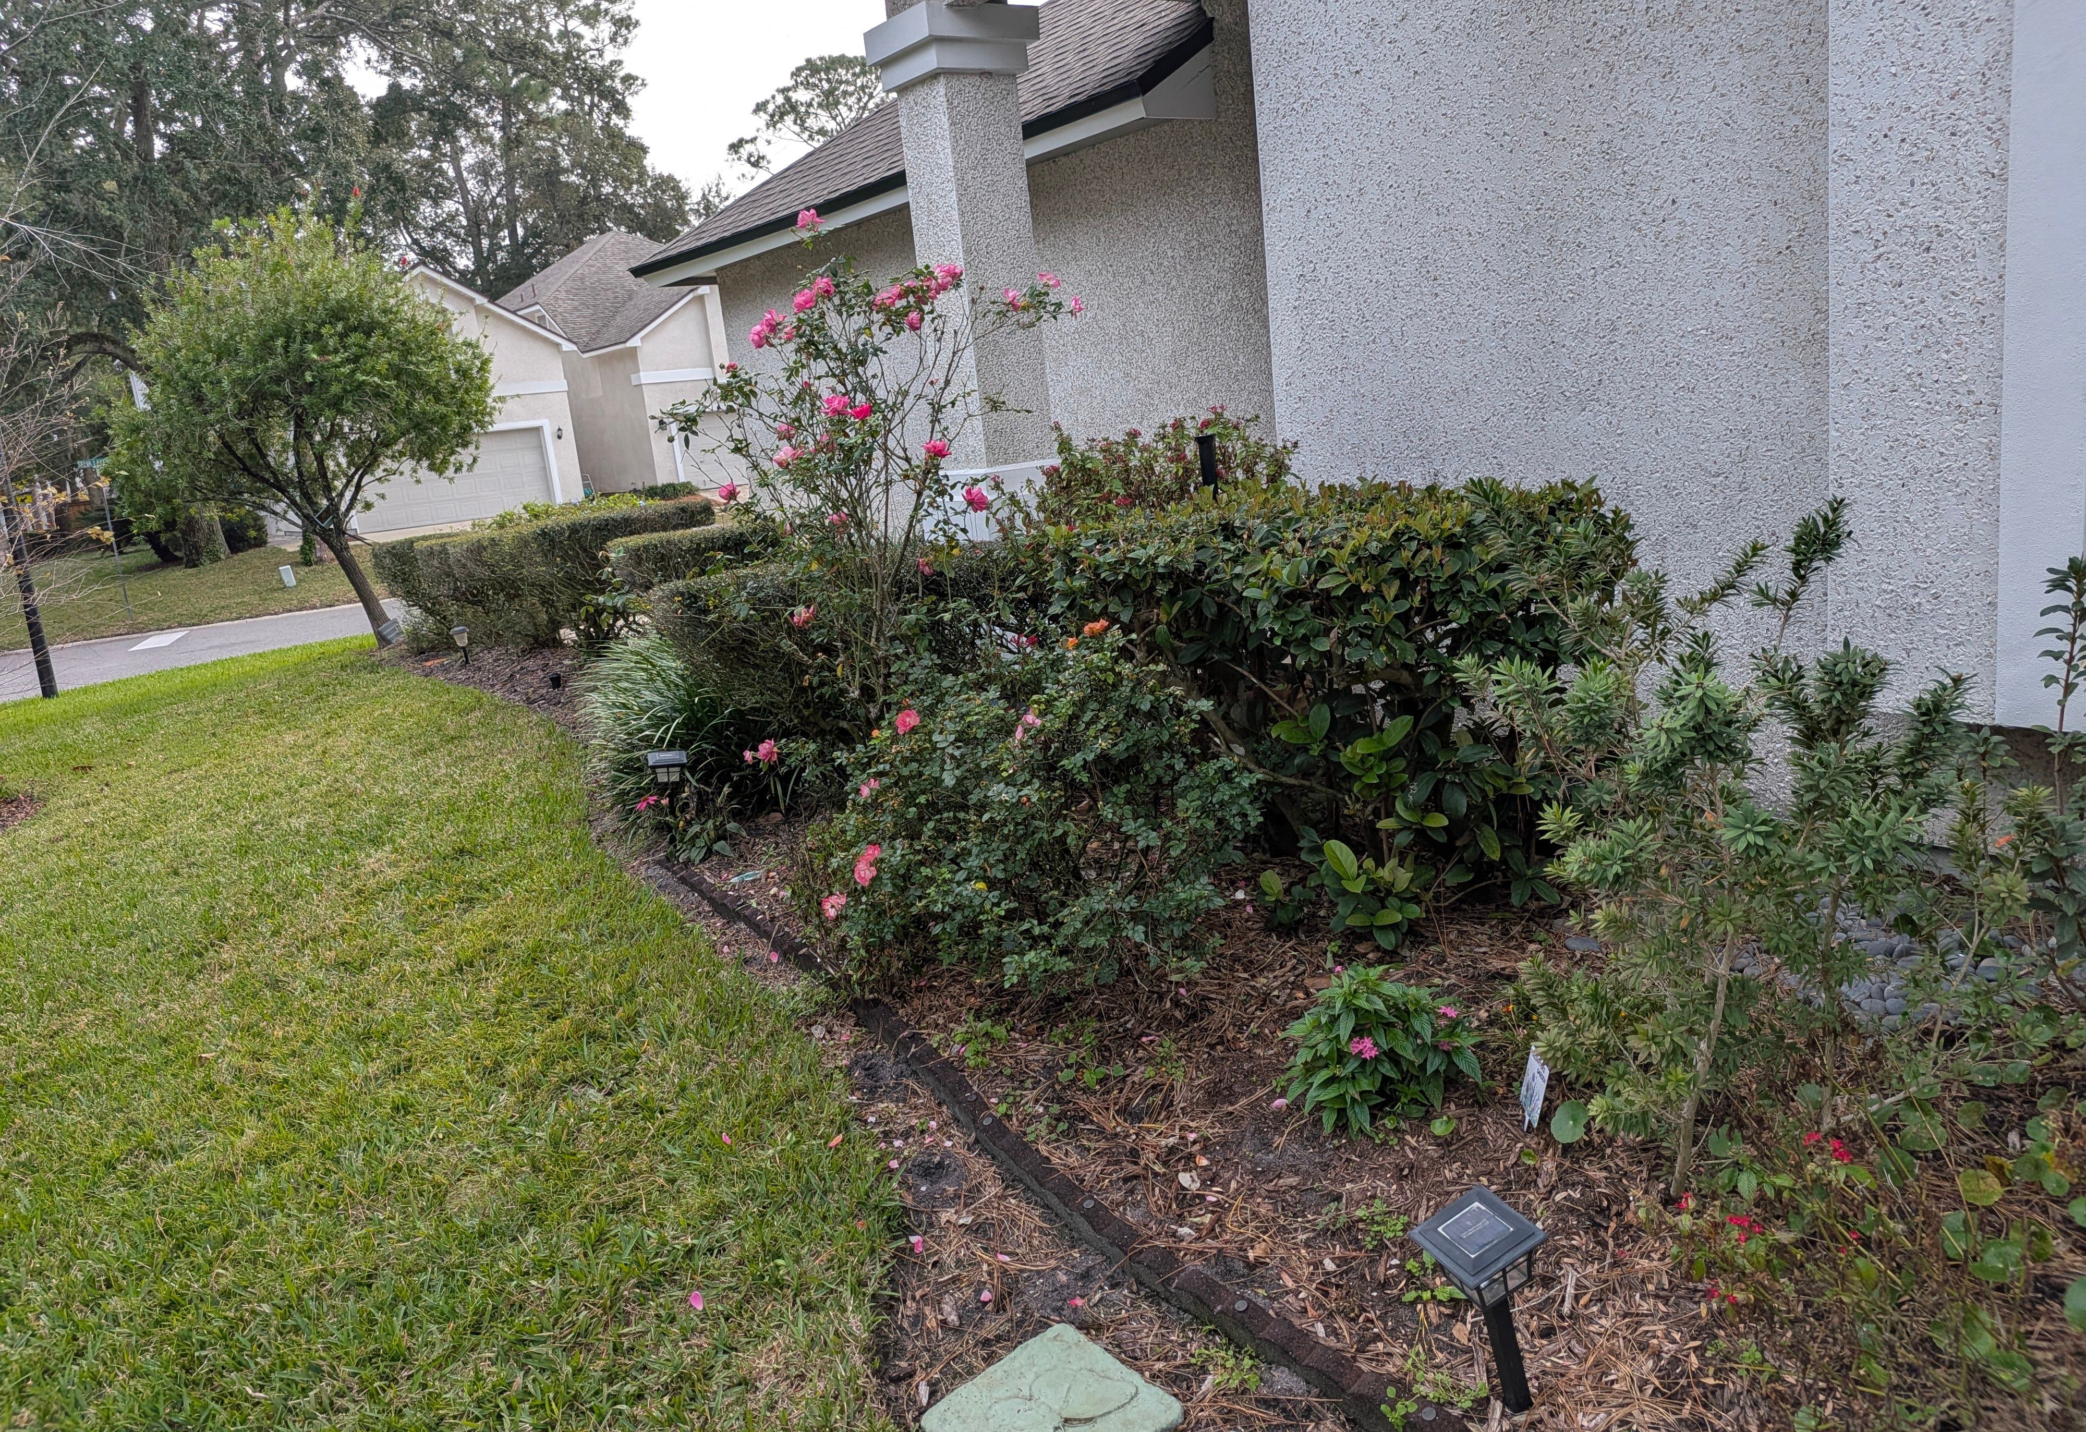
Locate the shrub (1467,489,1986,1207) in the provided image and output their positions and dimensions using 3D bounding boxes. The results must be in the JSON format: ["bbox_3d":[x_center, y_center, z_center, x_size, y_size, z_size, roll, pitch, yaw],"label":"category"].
[{"bbox_3d":[1.159,0.220,2.644,0.860,1.220,0.800,-6,11,0],"label":"shrub"}]

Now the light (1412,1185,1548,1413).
[{"bbox_3d":[0.634,0.839,2.012,0.128,0.356,0.128,-27,23,-18],"label":"light"}]

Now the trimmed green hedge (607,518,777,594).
[{"bbox_3d":[-2.225,-0.803,9.681,0.780,0.820,1.550,0,13,29],"label":"trimmed green hedge"}]

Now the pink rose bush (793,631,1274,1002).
[{"bbox_3d":[-0.007,0.220,4.098,1.250,0.900,1.100,-6,11,0],"label":"pink rose bush"}]

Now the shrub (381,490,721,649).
[{"bbox_3d":[-4.862,-1.317,14.012,3.000,1.080,1.200,-14,14,-35],"label":"shrub"}]

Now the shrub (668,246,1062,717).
[{"bbox_3d":[-0.683,-0.670,5.460,1.450,2.250,1.250,-6,11,0],"label":"shrub"}]

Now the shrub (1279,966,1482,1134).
[{"bbox_3d":[0.693,0.670,2.998,0.410,0.300,0.380,-6,11,0],"label":"shrub"}]

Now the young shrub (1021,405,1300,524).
[{"bbox_3d":[0.436,-0.449,5.780,1.050,1.470,0.950,-6,11,0],"label":"young shrub"}]

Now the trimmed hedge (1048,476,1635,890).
[{"bbox_3d":[0.843,-0.111,4.601,2.000,1.180,1.000,5,15,44],"label":"trimmed hedge"}]

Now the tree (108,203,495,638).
[{"bbox_3d":[-6.913,-2.668,13.708,3.350,4.250,3.300,-6,11,0],"label":"tree"}]

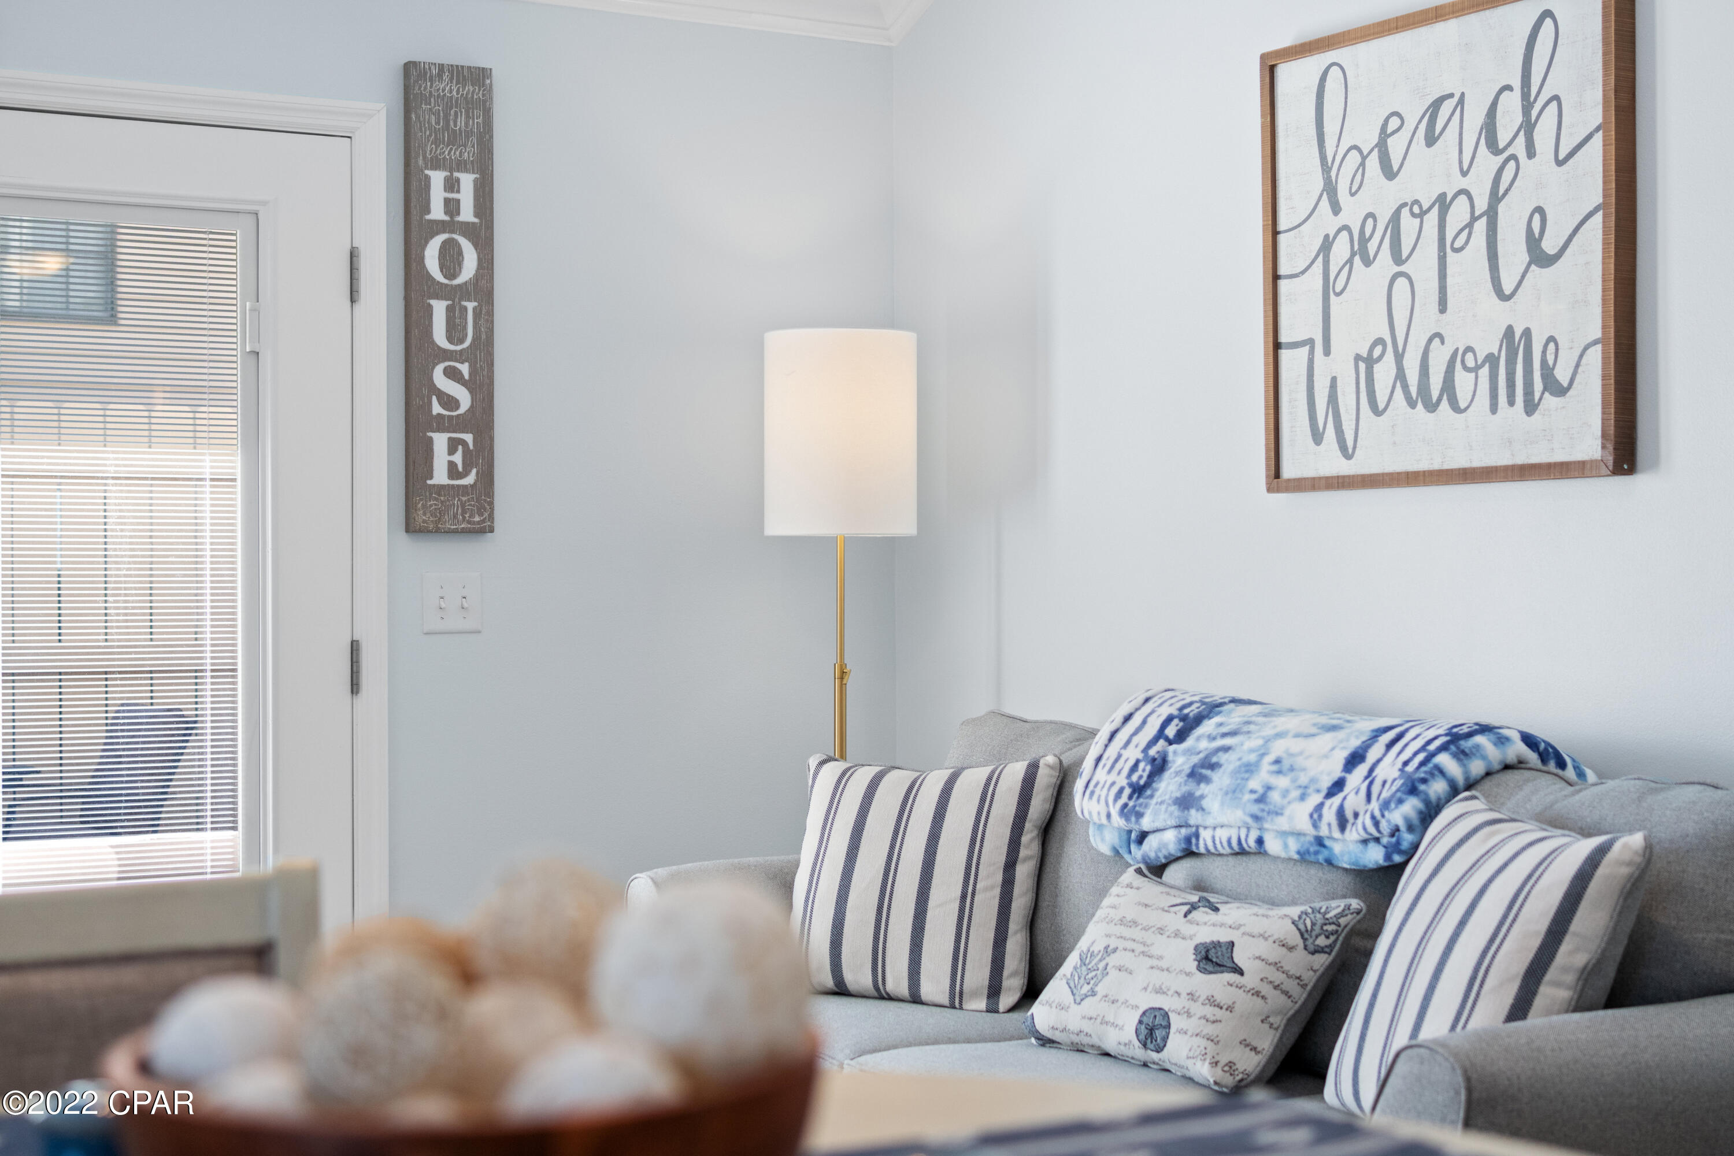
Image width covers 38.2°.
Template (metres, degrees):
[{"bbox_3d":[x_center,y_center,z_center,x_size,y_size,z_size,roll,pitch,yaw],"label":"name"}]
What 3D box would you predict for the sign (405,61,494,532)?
[{"bbox_3d":[-0.805,-0.536,4.831,0.170,0.902,0.032,0,0,-30],"label":"sign"}]

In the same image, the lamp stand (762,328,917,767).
[{"bbox_3d":[-0.051,0.360,4.966,0.303,1.681,0.303,0,0,0],"label":"lamp stand"}]

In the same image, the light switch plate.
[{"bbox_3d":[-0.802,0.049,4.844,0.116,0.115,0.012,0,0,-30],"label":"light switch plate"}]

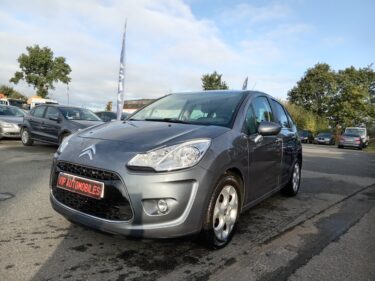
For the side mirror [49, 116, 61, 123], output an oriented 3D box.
[{"bbox_3d":[-3.998,-0.631,8.138,0.170,0.160,0.240,5,3,35],"label":"side mirror"}]

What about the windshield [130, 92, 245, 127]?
[{"bbox_3d":[0.011,-0.378,3.062,1.360,0.470,0.800,5,3,34],"label":"windshield"}]

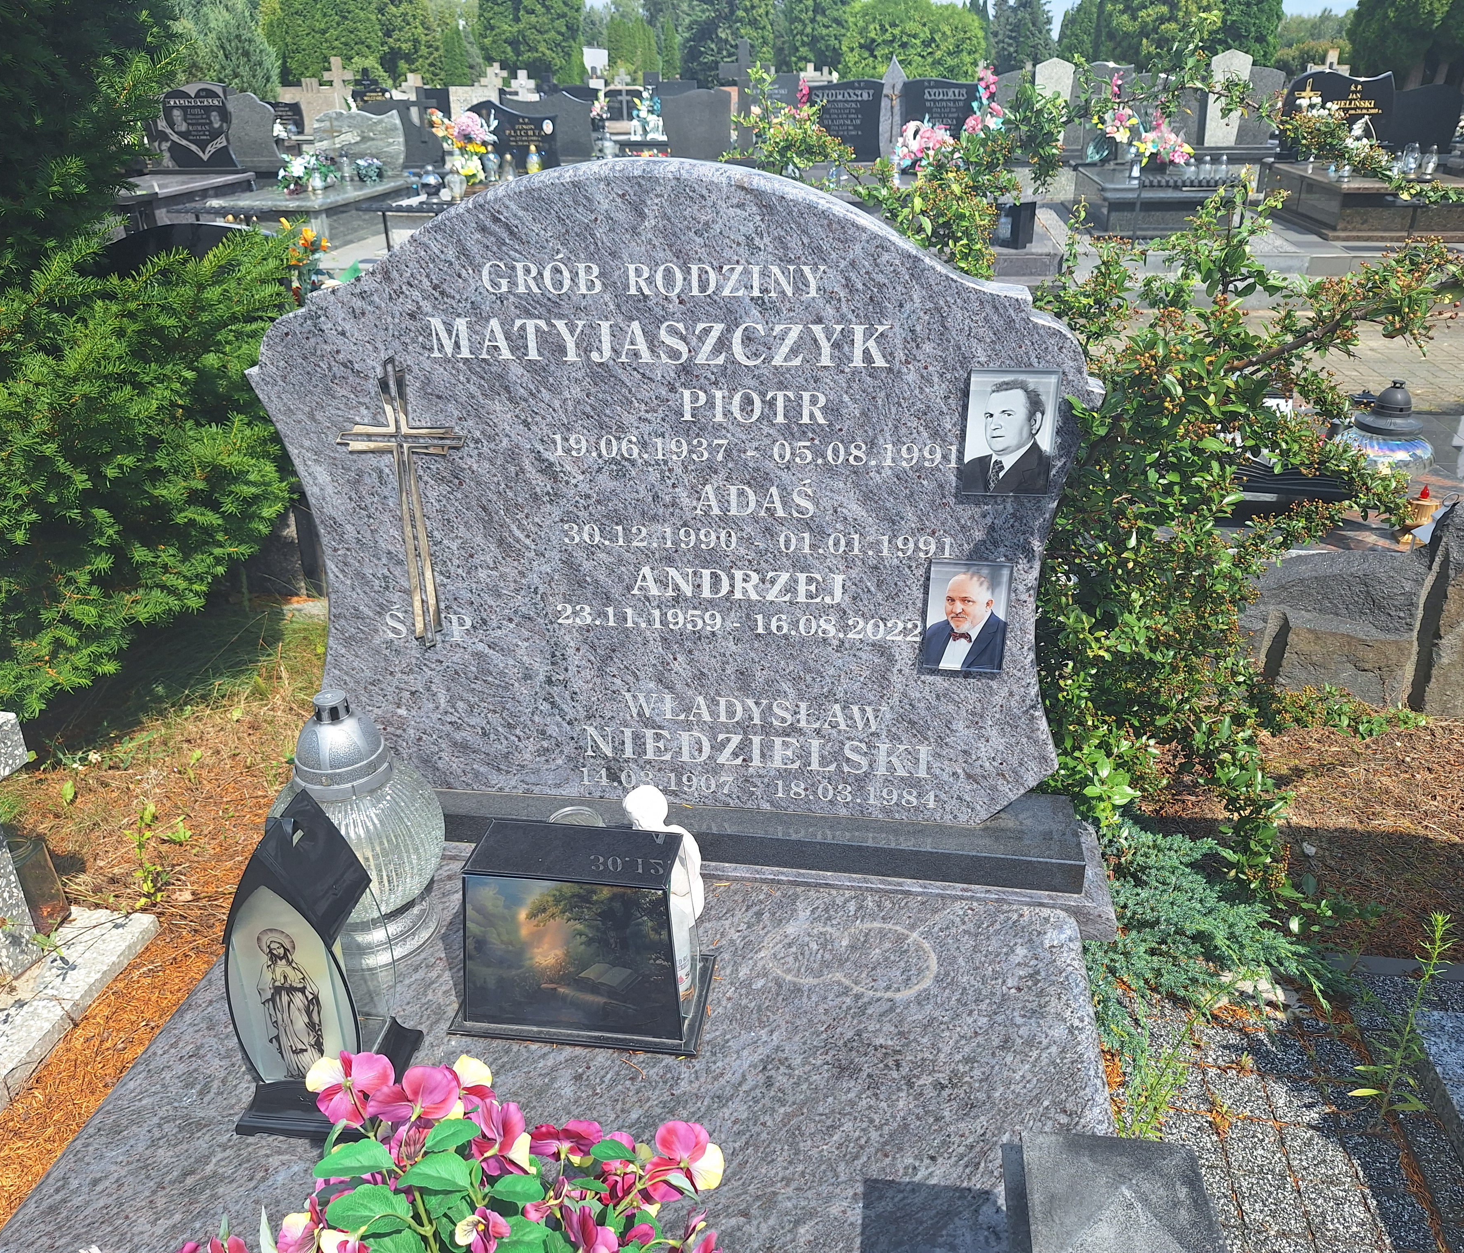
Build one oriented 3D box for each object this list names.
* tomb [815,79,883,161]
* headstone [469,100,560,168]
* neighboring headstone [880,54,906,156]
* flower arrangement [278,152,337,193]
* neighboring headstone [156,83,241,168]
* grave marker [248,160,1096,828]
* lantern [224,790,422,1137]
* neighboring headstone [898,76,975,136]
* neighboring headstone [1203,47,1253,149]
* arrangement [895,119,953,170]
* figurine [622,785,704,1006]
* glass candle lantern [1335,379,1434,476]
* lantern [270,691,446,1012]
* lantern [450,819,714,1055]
[{"bbox_3d":[1.089,-4.769,10.464,0.709,0.703,0.080,3,28,8],"label":"tomb"},{"bbox_3d":[-2.023,-4.583,10.339,0.892,0.580,0.080,3,28,8],"label":"headstone"},{"bbox_3d":[1.514,-4.864,10.420,0.256,0.884,0.090,3,28,8],"label":"neighboring headstone"},{"bbox_3d":[-3.543,-3.858,9.360,0.475,0.306,0.320,3,28,8],"label":"flower arrangement"},{"bbox_3d":[-5.371,-4.950,10.989,0.930,0.770,0.100,3,27,8],"label":"neighboring headstone"},{"bbox_3d":[-0.086,-0.140,1.411,1.030,0.835,0.065,3,25,8],"label":"grave marker"},{"bbox_3d":[-0.443,0.351,1.147,0.155,0.350,0.145,2,28,5],"label":"lantern"},{"bbox_3d":[1.925,-4.694,10.282,0.688,0.693,0.080,3,28,8],"label":"neighboring headstone"},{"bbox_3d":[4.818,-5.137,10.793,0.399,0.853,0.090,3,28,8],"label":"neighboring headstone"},{"bbox_3d":[1.665,-4.154,9.550,0.502,0.417,0.330,3,28,8],"label":"arrangement"},{"bbox_3d":[-0.084,0.289,1.400,0.100,0.210,0.100,-18,32,-28],"label":"figurine"},{"bbox_3d":[1.599,-0.488,2.722,0.220,0.233,0.220,3,28,8],"label":"glass candle lantern"},{"bbox_3d":[-0.469,0.240,1.382,0.213,0.360,0.213,3,27,8],"label":"lantern"},{"bbox_3d":[-0.176,0.349,1.291,0.290,0.210,0.155,3,28,8],"label":"lantern"}]

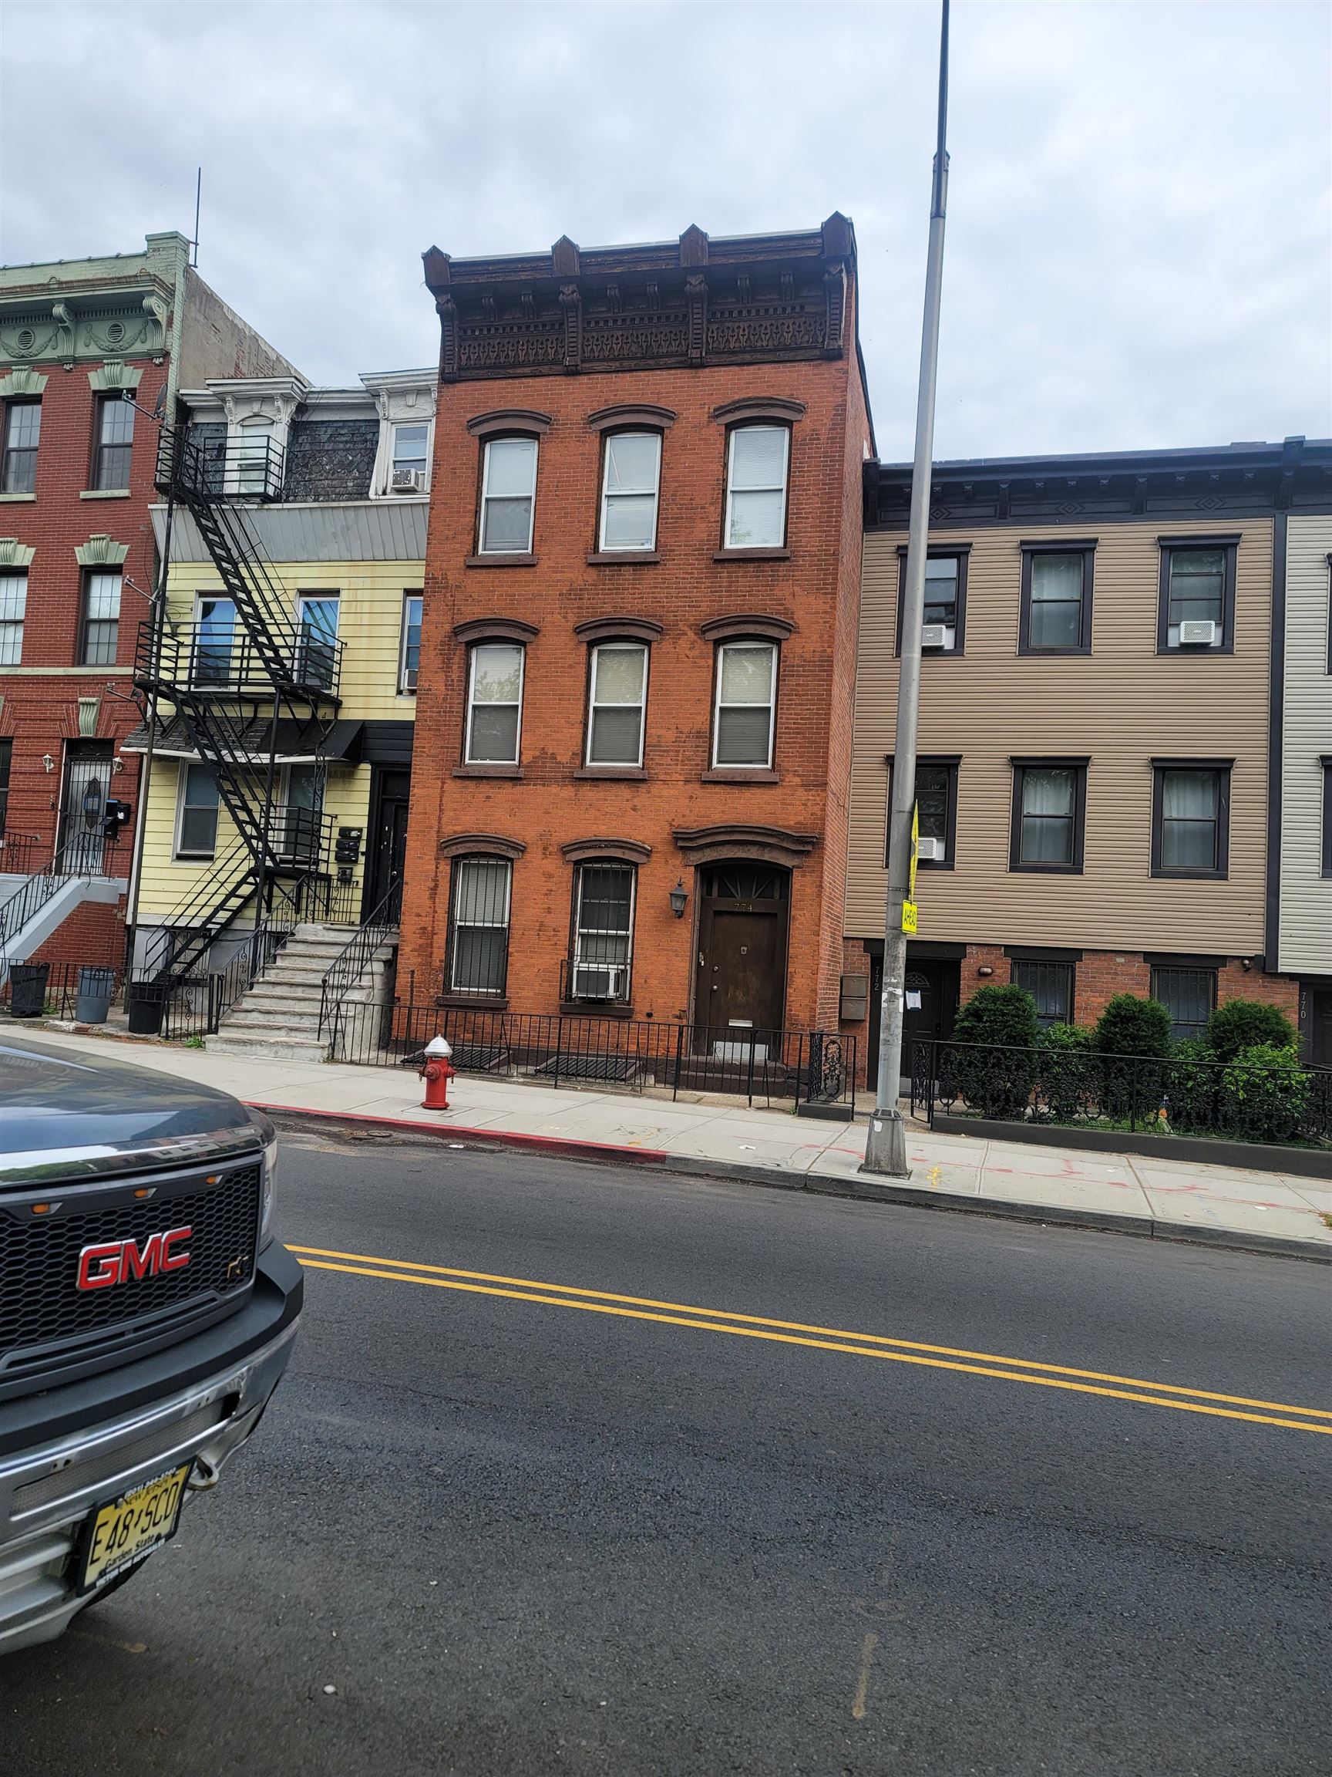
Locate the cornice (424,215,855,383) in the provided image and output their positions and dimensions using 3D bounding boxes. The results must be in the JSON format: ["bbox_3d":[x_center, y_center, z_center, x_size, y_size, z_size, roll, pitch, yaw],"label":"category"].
[{"bbox_3d":[-0.441,-8.255,18.085,6.233,1.807,0.660,2,-5,13],"label":"cornice"}]

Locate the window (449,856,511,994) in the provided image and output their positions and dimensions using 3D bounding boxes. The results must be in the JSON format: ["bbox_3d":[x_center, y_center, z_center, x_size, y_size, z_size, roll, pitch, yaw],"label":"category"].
[{"bbox_3d":[-2.637,0.519,18.121,0.915,1.972,0.150,2,-5,13],"label":"window"}]

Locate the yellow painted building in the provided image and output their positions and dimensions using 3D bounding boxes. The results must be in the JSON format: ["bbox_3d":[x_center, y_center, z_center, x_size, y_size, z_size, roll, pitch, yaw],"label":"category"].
[{"bbox_3d":[-4.783,-2.833,26.641,5.934,10.914,11.150,2,-5,13],"label":"yellow painted building"}]

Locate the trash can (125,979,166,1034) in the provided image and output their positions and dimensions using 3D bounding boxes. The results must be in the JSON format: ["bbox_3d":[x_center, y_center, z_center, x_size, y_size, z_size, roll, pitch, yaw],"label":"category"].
[{"bbox_3d":[-6.849,1.578,16.926,0.460,0.664,0.460,3,-4,0],"label":"trash can"}]

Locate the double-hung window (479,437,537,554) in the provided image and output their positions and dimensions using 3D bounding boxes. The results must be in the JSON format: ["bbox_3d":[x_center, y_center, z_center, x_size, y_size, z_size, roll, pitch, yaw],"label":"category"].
[{"bbox_3d":[-2.274,-5.711,18.715,0.805,1.749,0.120,2,-5,13],"label":"double-hung window"}]

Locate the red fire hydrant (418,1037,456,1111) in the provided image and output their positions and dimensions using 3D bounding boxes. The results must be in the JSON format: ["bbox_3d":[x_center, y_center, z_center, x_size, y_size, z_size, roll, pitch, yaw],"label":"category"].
[{"bbox_3d":[-2.330,1.865,13.027,0.400,0.752,0.360,2,-5,13],"label":"red fire hydrant"}]

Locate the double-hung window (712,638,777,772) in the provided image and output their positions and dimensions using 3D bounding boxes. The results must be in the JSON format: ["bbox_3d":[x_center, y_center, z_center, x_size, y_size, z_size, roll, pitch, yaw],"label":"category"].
[{"bbox_3d":[1.105,-2.505,17.632,0.820,1.779,0.120,2,-5,13],"label":"double-hung window"}]

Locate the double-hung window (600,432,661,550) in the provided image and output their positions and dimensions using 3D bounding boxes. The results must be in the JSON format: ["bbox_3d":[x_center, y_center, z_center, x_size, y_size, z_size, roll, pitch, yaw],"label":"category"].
[{"bbox_3d":[-0.513,-5.734,18.553,0.845,1.786,0.100,2,-4,14],"label":"double-hung window"}]

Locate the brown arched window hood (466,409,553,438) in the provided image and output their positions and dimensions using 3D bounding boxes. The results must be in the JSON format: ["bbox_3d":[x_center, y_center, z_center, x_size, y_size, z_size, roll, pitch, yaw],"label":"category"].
[{"bbox_3d":[-2.261,-6.828,18.864,1.327,0.390,0.140,2,-4,14],"label":"brown arched window hood"}]

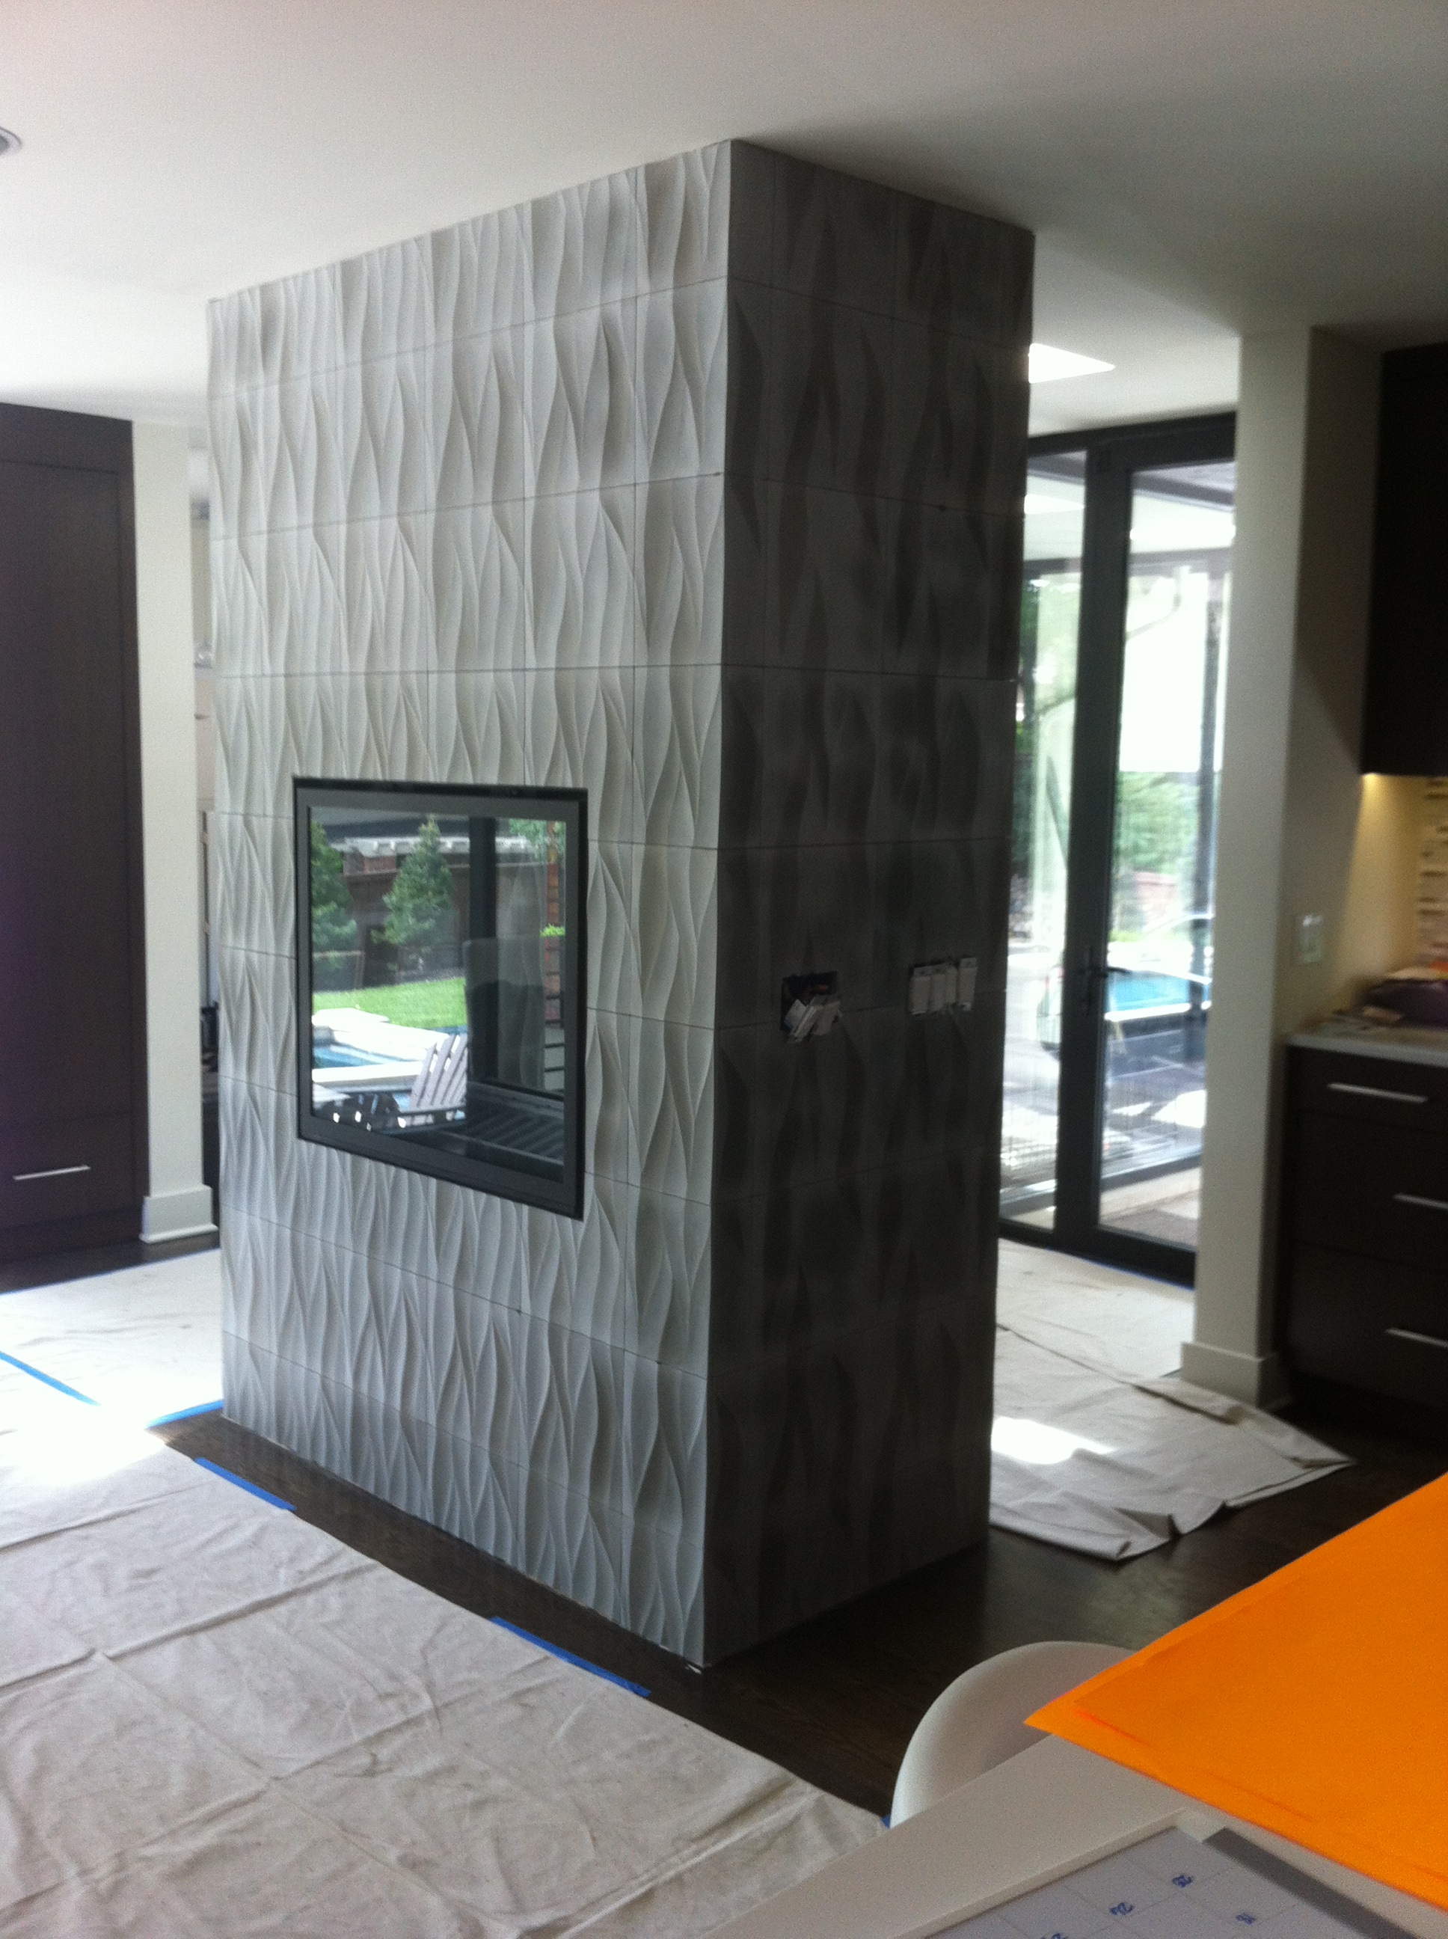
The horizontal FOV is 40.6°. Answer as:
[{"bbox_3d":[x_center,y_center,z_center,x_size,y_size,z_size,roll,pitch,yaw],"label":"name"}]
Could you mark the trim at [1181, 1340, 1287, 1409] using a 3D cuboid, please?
[{"bbox_3d":[1.273,1.002,4.865,0.140,0.136,0.221,-5,9,-43],"label":"trim"}]

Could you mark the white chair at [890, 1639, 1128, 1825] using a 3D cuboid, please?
[{"bbox_3d":[0.462,1.029,1.662,0.480,0.810,0.530,-4,8,-35],"label":"white chair"}]

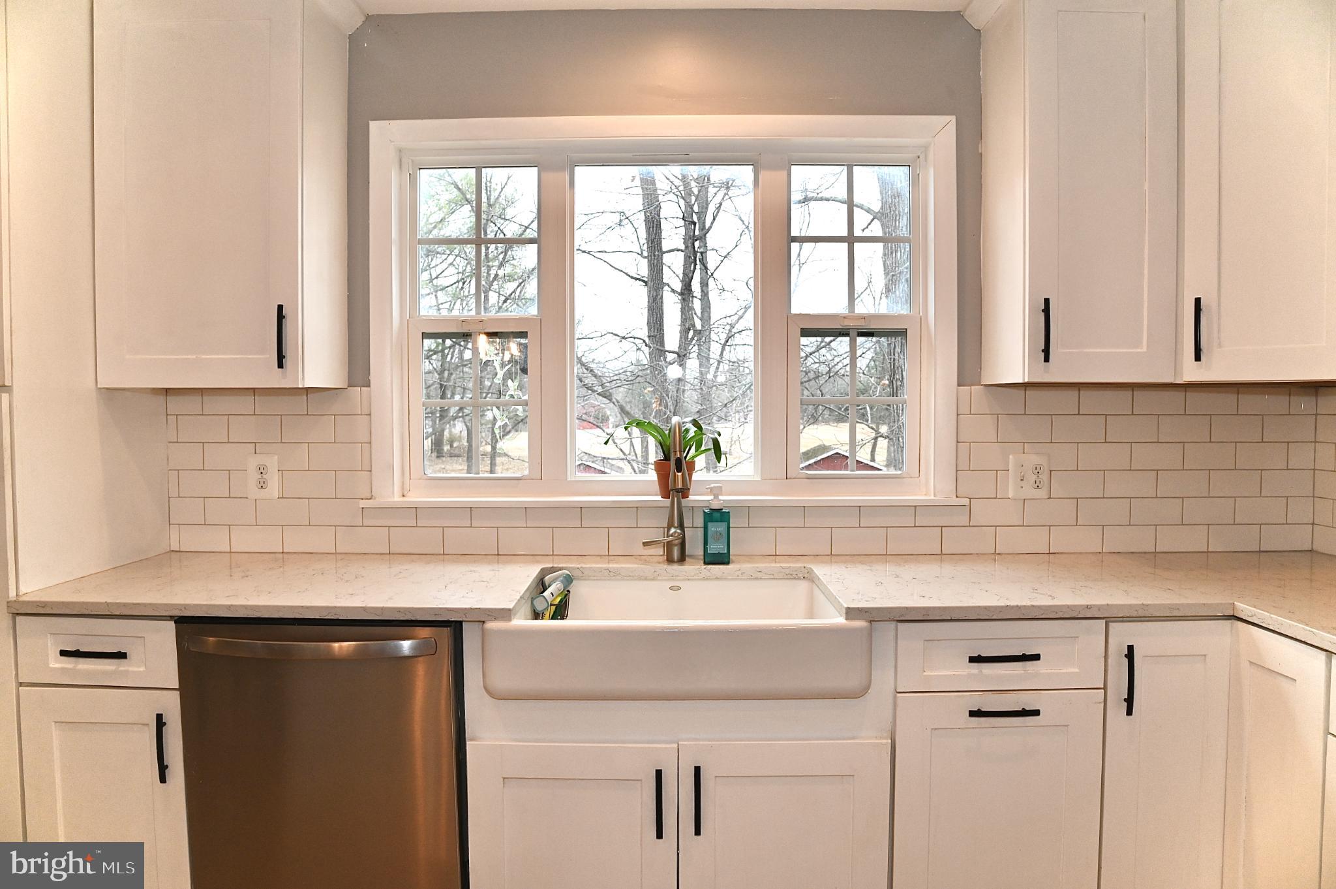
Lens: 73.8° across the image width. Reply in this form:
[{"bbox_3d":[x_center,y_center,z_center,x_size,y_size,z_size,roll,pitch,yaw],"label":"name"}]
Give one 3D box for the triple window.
[{"bbox_3d":[-0.006,-0.347,2.519,1.485,0.980,0.085,0,2,1],"label":"triple window"}]

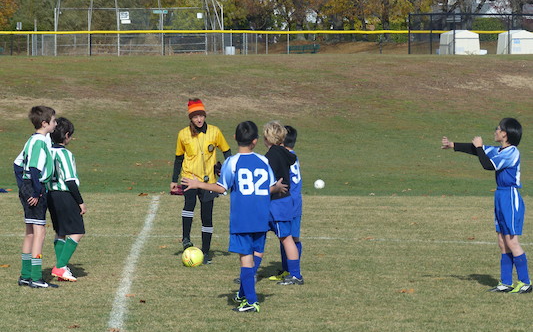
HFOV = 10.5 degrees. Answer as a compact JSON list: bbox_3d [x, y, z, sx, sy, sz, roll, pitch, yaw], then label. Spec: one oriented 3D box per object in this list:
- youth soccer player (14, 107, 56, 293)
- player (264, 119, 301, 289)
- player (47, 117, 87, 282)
[{"bbox_3d":[-1.984,0.261,25.000,0.350,1.549,0.420,0,1,-30],"label":"youth soccer player"},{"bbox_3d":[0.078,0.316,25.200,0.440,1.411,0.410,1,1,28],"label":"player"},{"bbox_3d":[-1.764,0.295,25.800,0.380,1.449,0.420,0,1,-40],"label":"player"}]

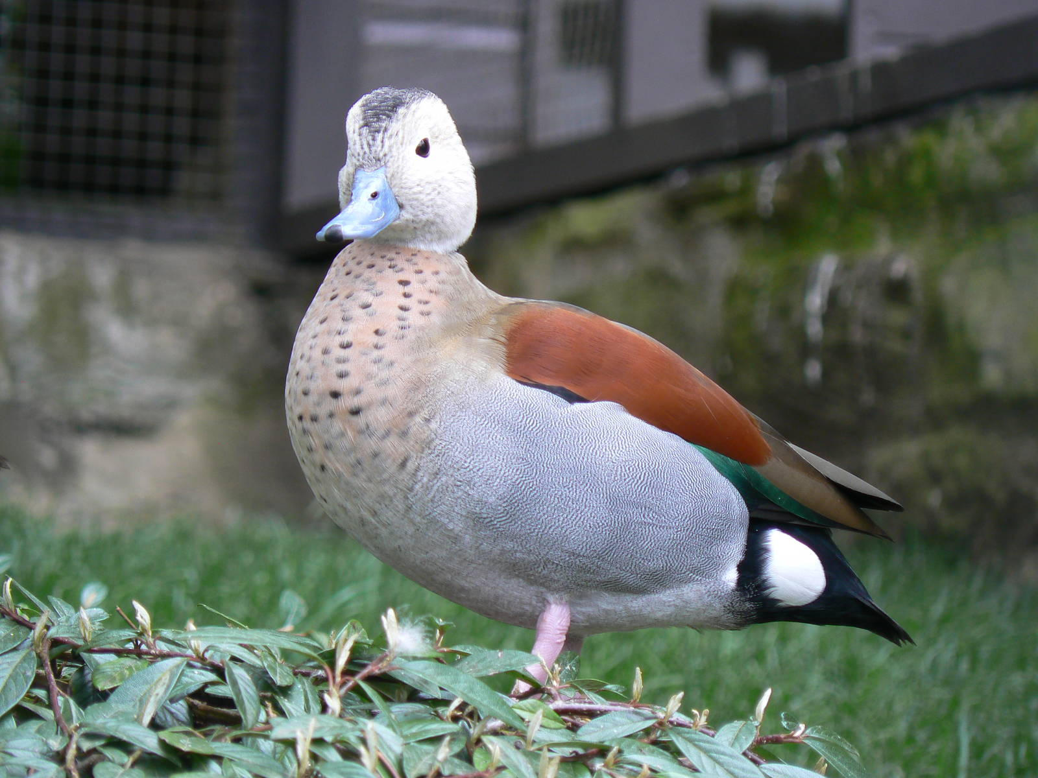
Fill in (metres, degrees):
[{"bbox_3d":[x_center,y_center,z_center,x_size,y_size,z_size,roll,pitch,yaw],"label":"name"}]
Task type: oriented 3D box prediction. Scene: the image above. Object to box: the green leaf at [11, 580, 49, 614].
[{"bbox_3d":[-0.182,0.077,2.640,0.004,0.022,0.010,-33,35,20],"label":"green leaf"}]

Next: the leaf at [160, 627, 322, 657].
[{"bbox_3d":[-0.093,0.086,2.400,0.054,0.007,0.015,5,25,-3],"label":"leaf"}]

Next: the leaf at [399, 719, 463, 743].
[{"bbox_3d":[-0.032,0.125,2.600,0.026,0.004,0.012,-8,39,23],"label":"leaf"}]

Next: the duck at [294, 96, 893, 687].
[{"bbox_3d":[0.032,0.001,2.680,0.256,0.230,0.118,-1,3,-25],"label":"duck"}]

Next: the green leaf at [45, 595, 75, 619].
[{"bbox_3d":[-0.156,0.075,2.420,0.008,0.015,0.004,-39,-14,-34],"label":"green leaf"}]

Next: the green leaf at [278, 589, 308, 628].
[{"bbox_3d":[-0.079,0.077,2.470,0.011,0.015,0.004,-3,-24,-1],"label":"green leaf"}]

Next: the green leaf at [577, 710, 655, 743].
[{"bbox_3d":[0.036,0.126,2.630,0.032,0.004,0.013,-10,44,-18],"label":"green leaf"}]

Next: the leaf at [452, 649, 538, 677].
[{"bbox_3d":[-0.008,0.093,2.400,0.030,0.006,0.013,6,32,3],"label":"leaf"}]

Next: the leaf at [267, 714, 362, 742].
[{"bbox_3d":[-0.074,0.124,2.580,0.035,0.004,0.013,-4,41,-17],"label":"leaf"}]

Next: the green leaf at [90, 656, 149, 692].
[{"bbox_3d":[-0.147,0.105,2.630,0.024,0.004,0.012,-21,49,-20],"label":"green leaf"}]

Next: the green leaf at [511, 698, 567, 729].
[{"bbox_3d":[0.007,0.109,2.380,0.021,0.004,0.012,20,42,18],"label":"green leaf"}]

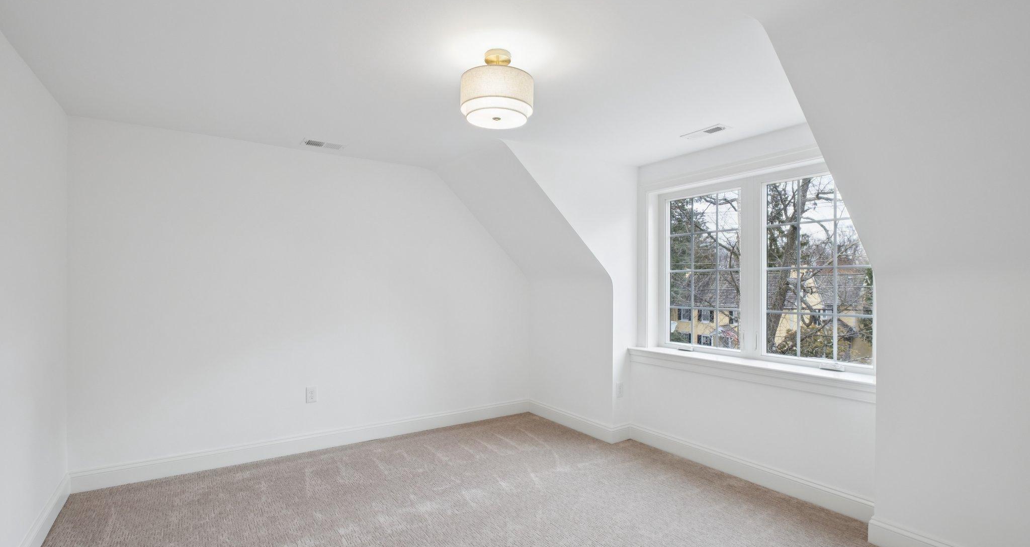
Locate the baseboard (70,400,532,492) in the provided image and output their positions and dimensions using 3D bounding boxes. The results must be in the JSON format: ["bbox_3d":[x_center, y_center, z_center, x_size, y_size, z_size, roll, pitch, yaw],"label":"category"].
[{"bbox_3d":[-1.313,1.332,3.765,3.450,0.128,0.020,1,-2,-34],"label":"baseboard"}]

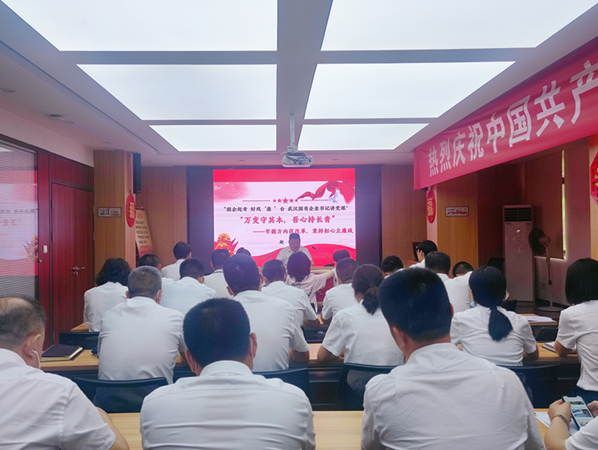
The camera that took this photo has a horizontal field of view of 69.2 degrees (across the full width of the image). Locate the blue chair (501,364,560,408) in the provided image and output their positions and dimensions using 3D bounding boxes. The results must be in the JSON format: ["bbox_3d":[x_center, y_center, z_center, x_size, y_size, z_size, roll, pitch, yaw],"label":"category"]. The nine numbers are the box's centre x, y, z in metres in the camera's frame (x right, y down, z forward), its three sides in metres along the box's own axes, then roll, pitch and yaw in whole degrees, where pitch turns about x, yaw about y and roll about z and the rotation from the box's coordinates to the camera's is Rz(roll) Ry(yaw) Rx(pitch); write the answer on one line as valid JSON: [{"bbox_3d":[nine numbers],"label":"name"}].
[{"bbox_3d":[0.847,0.986,1.993,0.450,0.812,0.520,-1,-1,-3],"label":"blue chair"}]

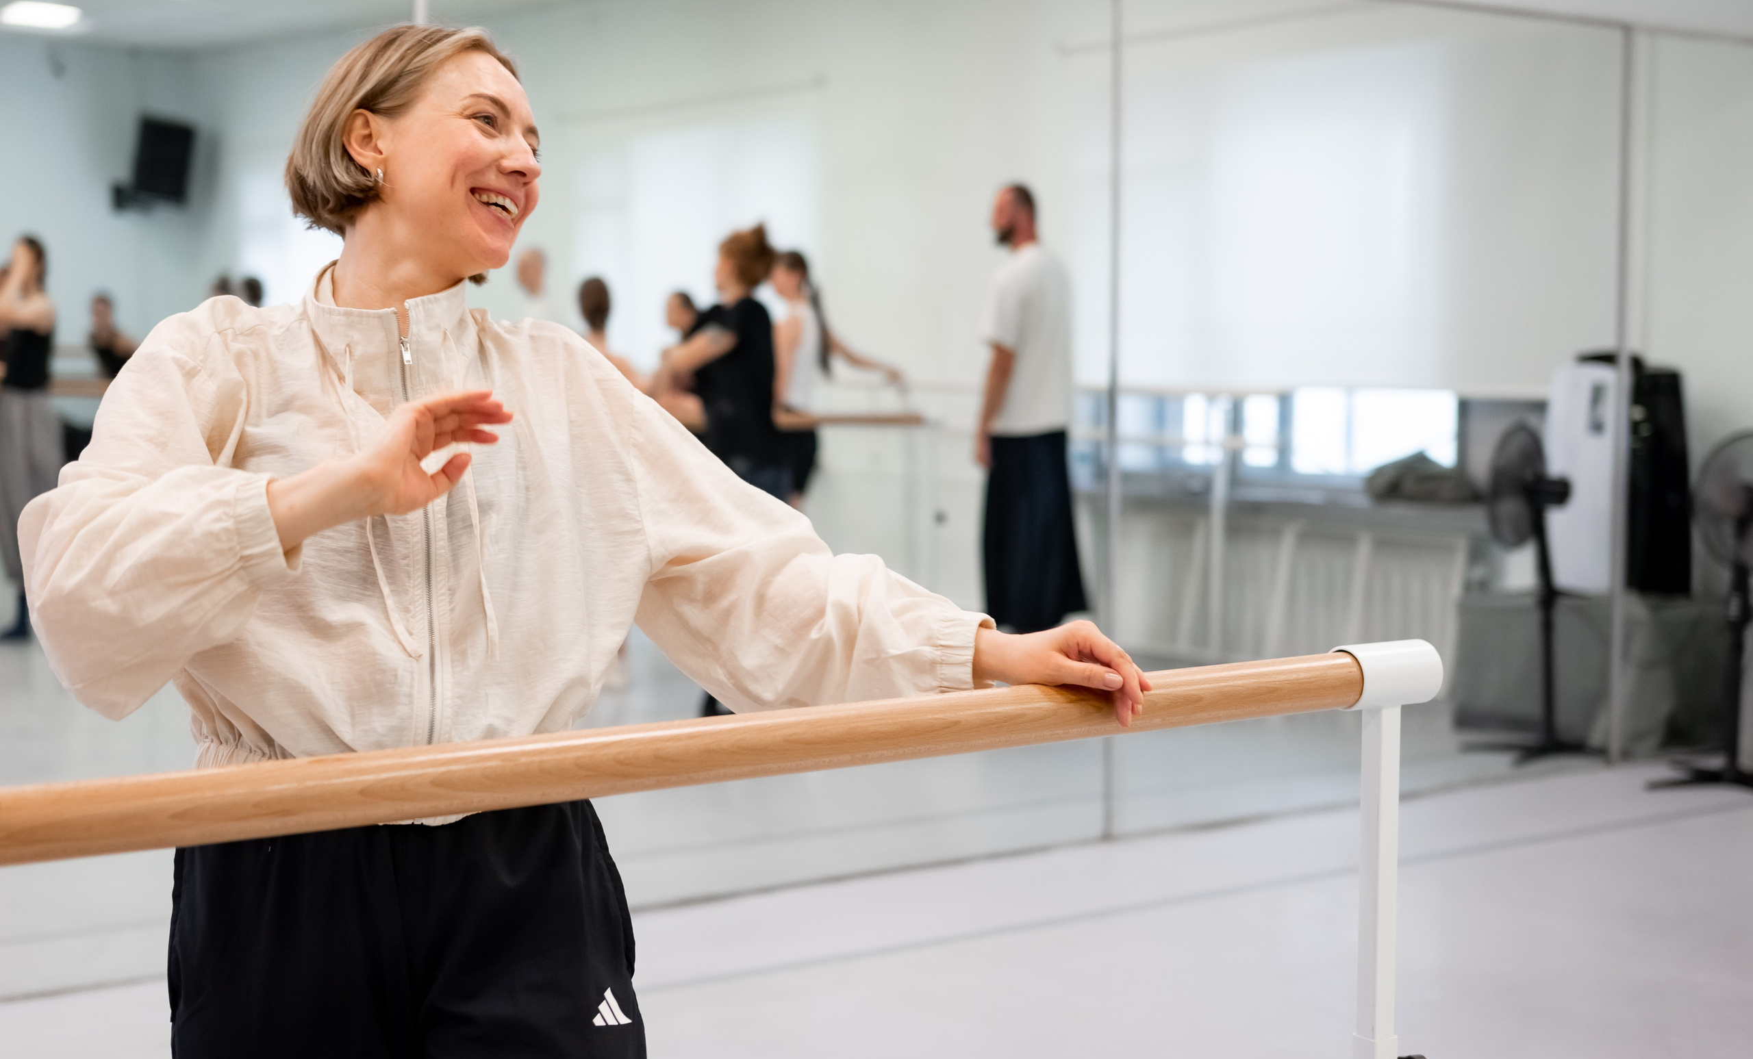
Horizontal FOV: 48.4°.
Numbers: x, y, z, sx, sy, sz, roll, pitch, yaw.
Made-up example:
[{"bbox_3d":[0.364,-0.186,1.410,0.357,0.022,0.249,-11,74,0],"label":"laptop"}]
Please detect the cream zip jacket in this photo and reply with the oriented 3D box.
[{"bbox_3d":[-0.318,0.002,1.645,0.730,0.470,0.420,-1,4,-25],"label":"cream zip jacket"}]

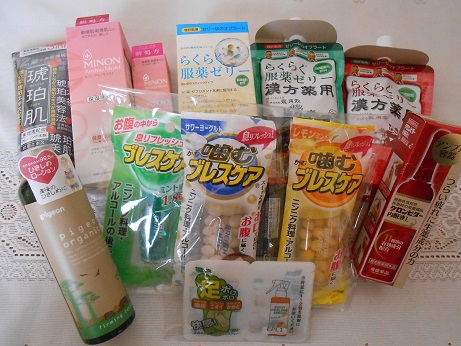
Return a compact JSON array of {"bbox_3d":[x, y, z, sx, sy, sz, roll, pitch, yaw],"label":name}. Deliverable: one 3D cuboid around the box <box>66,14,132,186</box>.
[{"bbox_3d":[-0.129,-0.073,0.358,0.054,0.040,0.175,-11,74,-4],"label":"box"}]

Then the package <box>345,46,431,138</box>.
[{"bbox_3d":[0.158,-0.066,0.358,0.095,0.038,0.146,6,83,1],"label":"package"}]

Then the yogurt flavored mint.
[{"bbox_3d":[-0.007,0.025,0.298,0.075,0.019,0.154,3,102,-1],"label":"yogurt flavored mint"}]

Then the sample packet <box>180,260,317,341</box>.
[{"bbox_3d":[0.016,0.110,0.297,0.110,0.005,0.070,1,97,0],"label":"sample packet"}]

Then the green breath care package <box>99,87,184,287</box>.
[{"bbox_3d":[-0.066,0.023,0.310,0.088,0.021,0.157,5,97,-1],"label":"green breath care package"}]

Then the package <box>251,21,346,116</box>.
[{"bbox_3d":[0.074,-0.092,0.370,0.096,0.038,0.147,-2,81,0],"label":"package"}]

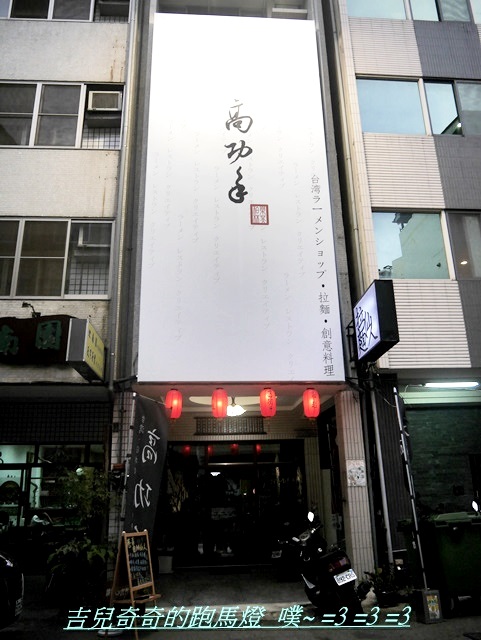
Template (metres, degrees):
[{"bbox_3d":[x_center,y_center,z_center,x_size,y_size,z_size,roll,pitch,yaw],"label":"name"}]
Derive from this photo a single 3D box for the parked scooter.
[{"bbox_3d":[1.133,3.376,7.197,0.660,1.180,1.750,-4,-18,-13],"label":"parked scooter"}]

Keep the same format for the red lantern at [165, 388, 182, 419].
[{"bbox_3d":[-1.027,1.301,8.003,0.255,0.455,0.255,0,-19,-4],"label":"red lantern"}]

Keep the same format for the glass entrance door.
[{"bbox_3d":[-0.138,3.956,11.351,3.324,2.550,0.200,0,-19,-4],"label":"glass entrance door"}]

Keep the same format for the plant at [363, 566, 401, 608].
[{"bbox_3d":[1.919,3.631,7.063,0.460,0.500,0.420,0,-19,-4],"label":"plant"}]

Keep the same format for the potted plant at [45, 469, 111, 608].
[{"bbox_3d":[-2.239,2.973,7.188,0.840,1.780,0.740,0,-19,-4],"label":"potted plant"}]

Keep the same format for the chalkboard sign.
[{"bbox_3d":[-1.286,3.168,6.293,0.500,1.150,0.440,-11,-21,28],"label":"chalkboard sign"}]

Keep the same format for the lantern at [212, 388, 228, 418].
[{"bbox_3d":[-0.313,1.299,8.057,0.255,0.455,0.255,0,-19,-4],"label":"lantern"}]

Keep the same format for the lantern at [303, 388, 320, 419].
[{"bbox_3d":[1.116,1.317,8.158,0.255,0.455,0.255,0,-19,-4],"label":"lantern"}]

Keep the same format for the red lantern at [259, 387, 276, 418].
[{"bbox_3d":[0.430,1.303,8.111,0.255,0.455,0.255,0,-19,-4],"label":"red lantern"}]

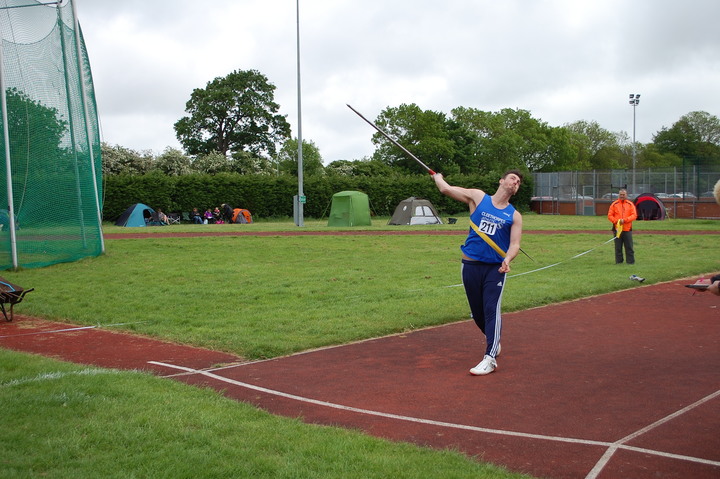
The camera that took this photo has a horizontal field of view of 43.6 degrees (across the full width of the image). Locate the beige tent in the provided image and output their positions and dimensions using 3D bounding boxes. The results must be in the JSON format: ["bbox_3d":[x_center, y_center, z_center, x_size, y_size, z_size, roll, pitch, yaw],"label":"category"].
[{"bbox_3d":[3.550,-1.830,59.000,2.650,1.750,2.600,-2,3,-33],"label":"beige tent"}]

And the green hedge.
[{"bbox_3d":[-2.900,-3.385,72.500,36.000,3.800,2.200,-1,2,-15],"label":"green hedge"}]

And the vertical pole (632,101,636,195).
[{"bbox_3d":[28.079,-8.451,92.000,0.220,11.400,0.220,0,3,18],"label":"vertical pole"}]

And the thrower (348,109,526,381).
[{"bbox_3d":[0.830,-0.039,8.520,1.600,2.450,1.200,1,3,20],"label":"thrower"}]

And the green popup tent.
[{"bbox_3d":[-0.650,-1.902,56.200,1.950,2.180,1.950,2,3,39],"label":"green popup tent"}]

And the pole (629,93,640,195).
[{"bbox_3d":[28.109,-8.902,92.000,1.200,12.300,0.800,0,3,18],"label":"pole"}]

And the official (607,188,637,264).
[{"bbox_3d":[6.350,-0.319,21.750,0.750,1.830,0.450,0,3,16],"label":"official"}]

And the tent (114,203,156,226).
[{"bbox_3d":[-14.550,-1.631,59.300,2.600,1.550,2.200,-2,3,-30],"label":"tent"}]

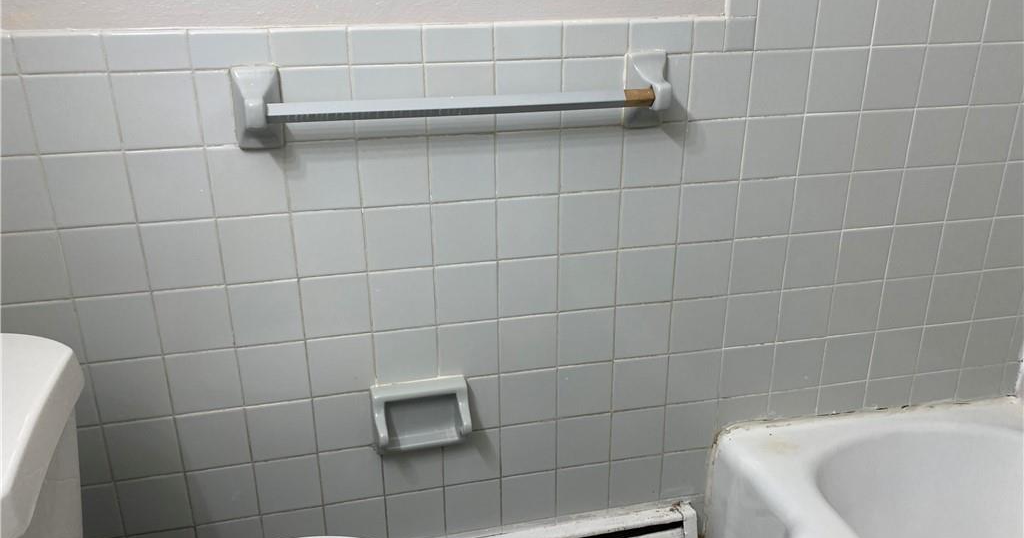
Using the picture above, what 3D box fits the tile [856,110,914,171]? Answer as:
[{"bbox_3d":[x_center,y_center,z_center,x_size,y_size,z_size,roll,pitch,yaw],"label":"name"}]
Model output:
[{"bbox_3d":[0.670,-0.232,1.387,0.108,0.108,0.010,-5,21,-12],"label":"tile"}]

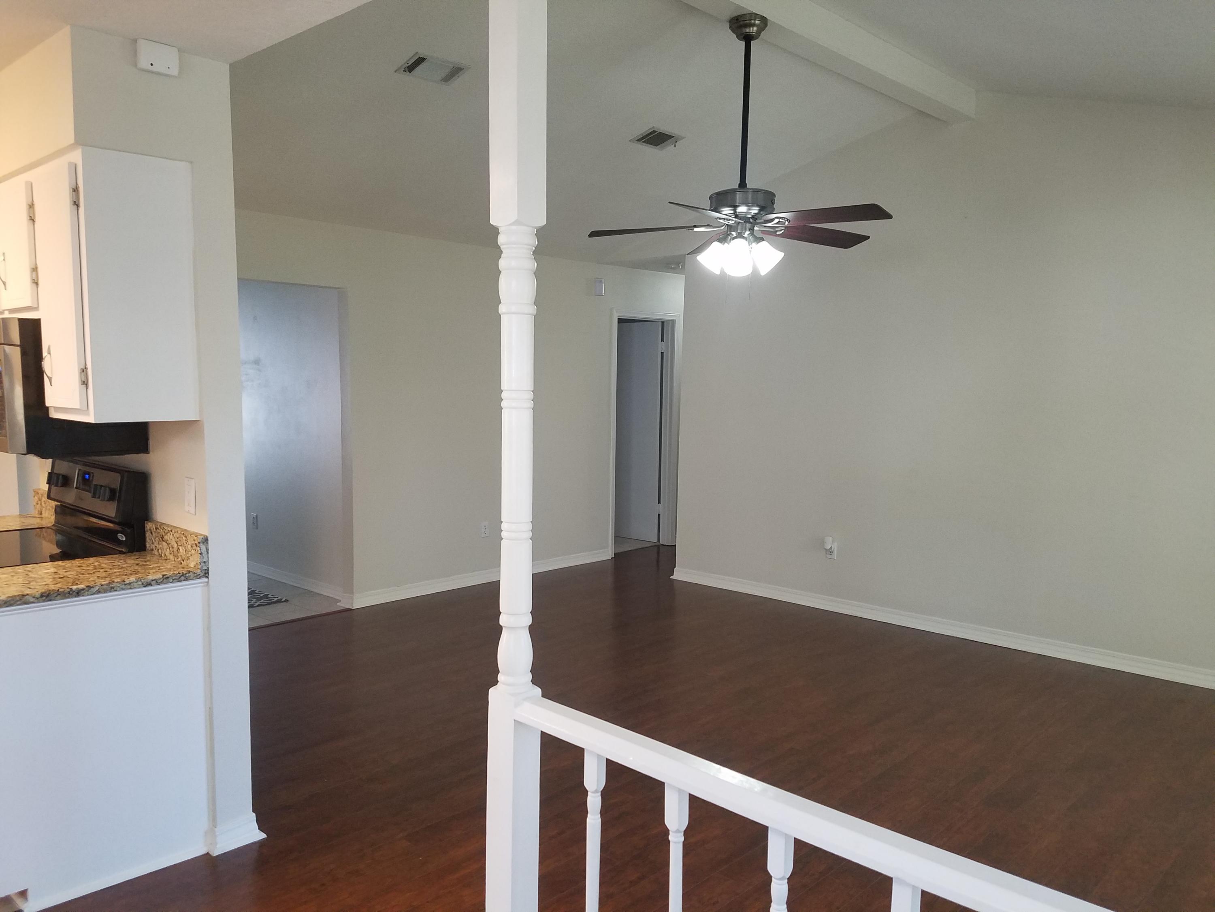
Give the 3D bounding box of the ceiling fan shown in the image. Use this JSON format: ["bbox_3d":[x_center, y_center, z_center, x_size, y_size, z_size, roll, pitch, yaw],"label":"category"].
[{"bbox_3d":[0.557,-1.268,3.760,1.270,1.059,1.290,6,7,43],"label":"ceiling fan"}]

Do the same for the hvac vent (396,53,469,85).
[{"bbox_3d":[-0.768,-1.709,4.041,0.183,0.020,0.287,-14,-6,44],"label":"hvac vent"}]

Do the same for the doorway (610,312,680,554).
[{"bbox_3d":[0.295,-0.197,7.920,0.140,2.046,0.901,6,7,43],"label":"doorway"}]

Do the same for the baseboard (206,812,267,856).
[{"bbox_3d":[-1.215,1.236,3.003,0.030,0.087,0.176,6,7,43],"label":"baseboard"}]

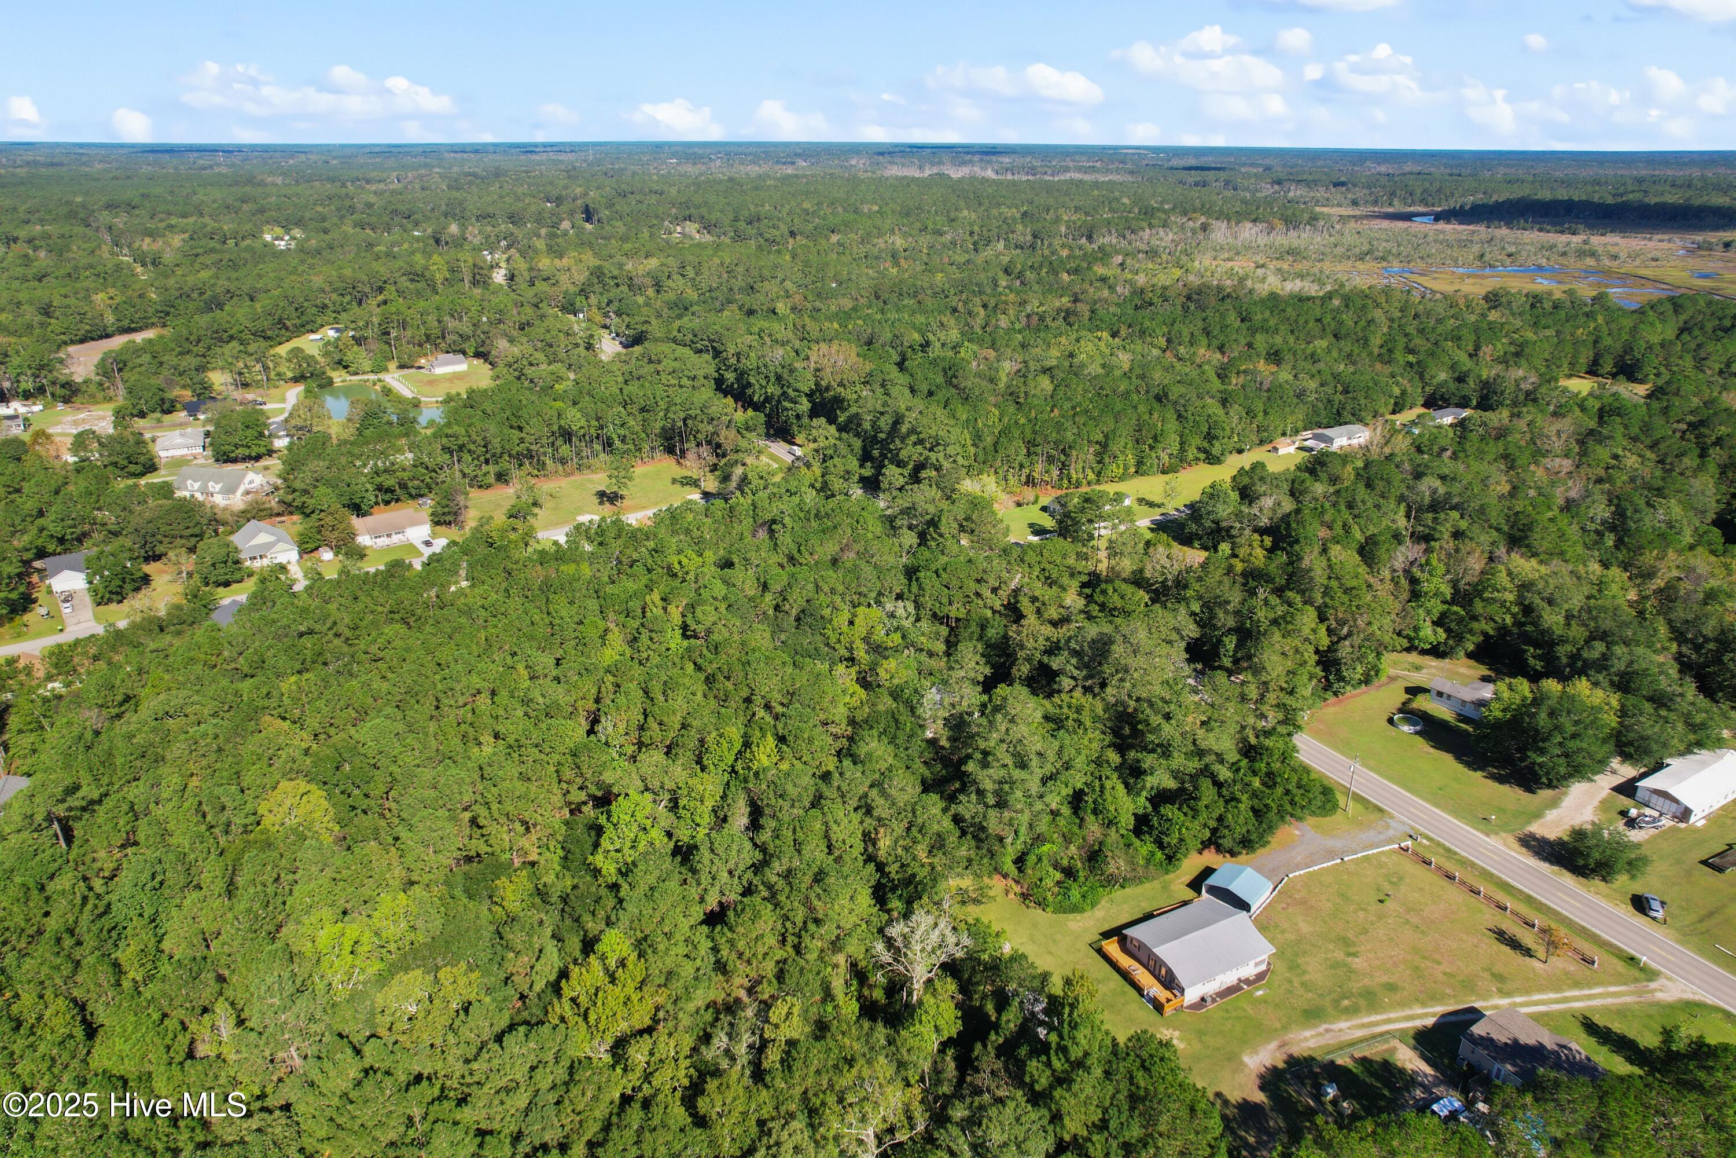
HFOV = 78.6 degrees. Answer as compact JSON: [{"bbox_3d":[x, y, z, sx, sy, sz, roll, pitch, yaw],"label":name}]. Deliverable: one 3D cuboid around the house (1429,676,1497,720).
[{"bbox_3d":[116.444,22.709,204.104,9.000,4.700,13.000,-18,28,-36],"label":"house"}]

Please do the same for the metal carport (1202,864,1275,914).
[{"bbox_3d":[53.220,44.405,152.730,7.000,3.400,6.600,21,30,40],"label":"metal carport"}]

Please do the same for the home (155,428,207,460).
[{"bbox_3d":[-236.769,-46.950,366.089,14.000,5.800,14.000,-11,25,-26],"label":"home"}]

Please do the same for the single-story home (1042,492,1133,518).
[{"bbox_3d":[65.176,-22.044,311.297,25.000,4.700,8.800,-9,24,-21],"label":"single-story home"}]

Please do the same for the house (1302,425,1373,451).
[{"bbox_3d":[171.473,-52.072,385.114,20.800,4.600,9.200,-14,26,-30],"label":"house"}]

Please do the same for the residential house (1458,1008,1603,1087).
[{"bbox_3d":[77.803,56.389,123.249,10.000,4.100,13.200,-12,25,-27],"label":"residential house"}]

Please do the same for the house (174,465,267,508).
[{"bbox_3d":[-195.751,-29.104,320.732,23.500,8.000,12.000,6,23,14],"label":"house"}]

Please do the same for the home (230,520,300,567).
[{"bbox_3d":[-156.454,-9.272,274.743,13.200,7.000,15.000,-14,27,-31],"label":"home"}]

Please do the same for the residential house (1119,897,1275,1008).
[{"bbox_3d":[43.808,48.524,140.731,15.400,4.900,11.700,-11,25,-25],"label":"residential house"}]

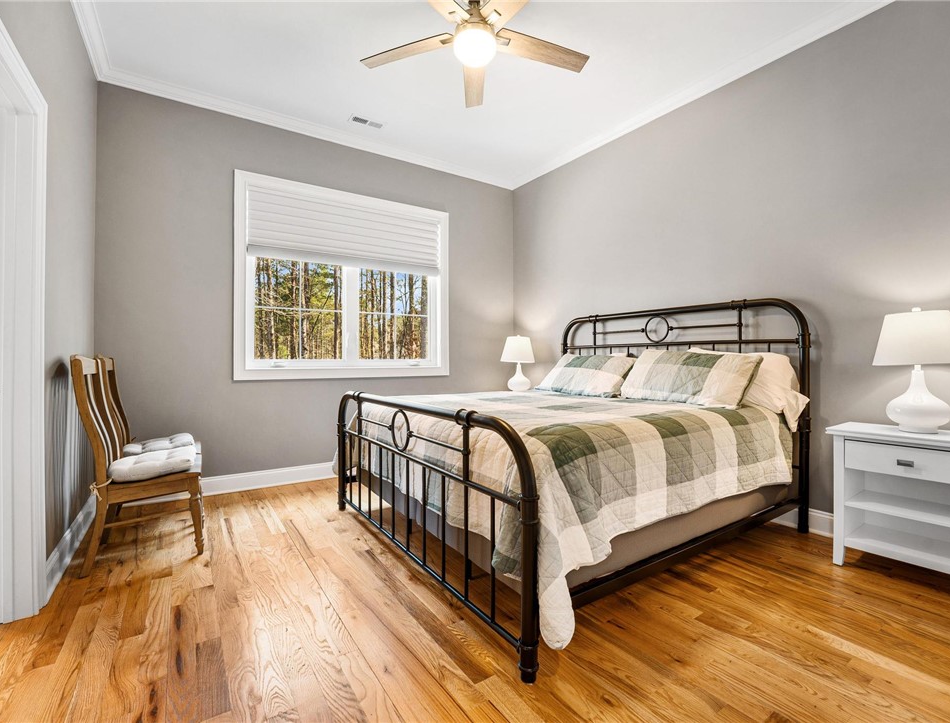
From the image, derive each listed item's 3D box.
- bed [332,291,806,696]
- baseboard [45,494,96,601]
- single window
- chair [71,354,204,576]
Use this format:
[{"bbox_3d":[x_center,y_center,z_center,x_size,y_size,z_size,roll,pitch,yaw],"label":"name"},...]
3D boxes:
[{"bbox_3d":[0.543,0.320,2.743,2.224,1.424,1.974,0,0,-34],"label":"bed"},{"bbox_3d":[-2.220,0.963,2.354,0.022,0.140,1.314,0,0,-34],"label":"baseboard"},{"bbox_3d":[-1.096,-0.682,3.860,1.917,1.668,0.100,0,0,-32],"label":"single window"},{"bbox_3d":[-1.821,0.504,2.327,0.523,1.056,0.492,0,0,-32],"label":"chair"}]

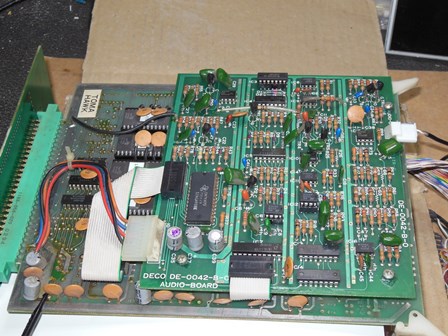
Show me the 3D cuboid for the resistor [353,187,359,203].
[{"bbox_3d":[0.075,0.015,0.364,0.003,0.003,0.008,1,52,6],"label":"resistor"}]

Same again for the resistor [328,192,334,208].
[{"bbox_3d":[0.060,0.017,0.360,0.002,0.002,0.007,1,49,6],"label":"resistor"}]

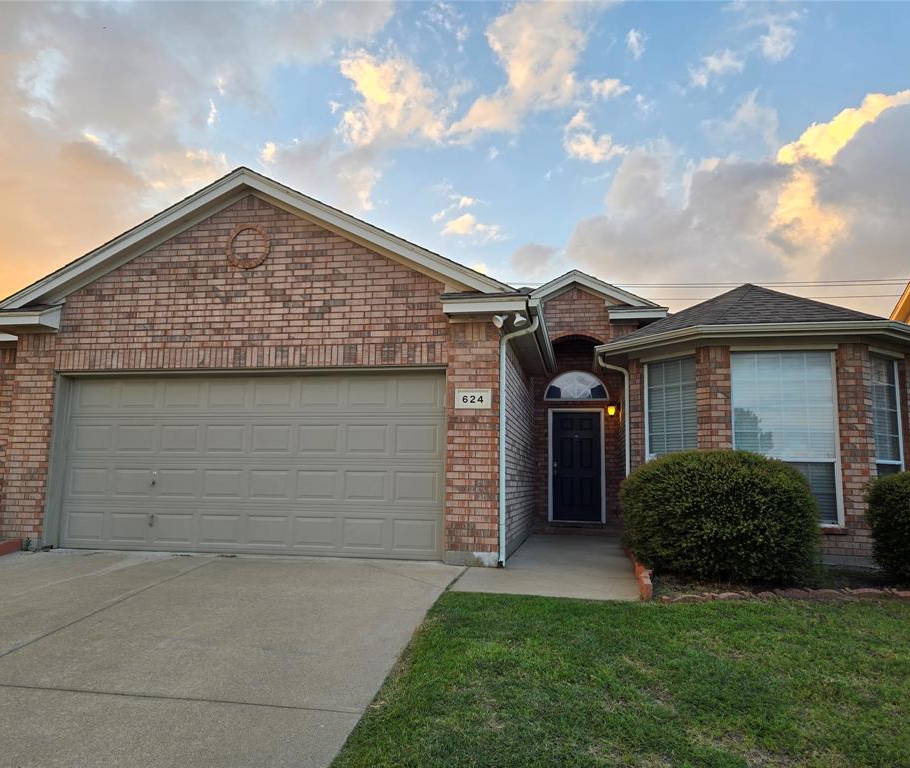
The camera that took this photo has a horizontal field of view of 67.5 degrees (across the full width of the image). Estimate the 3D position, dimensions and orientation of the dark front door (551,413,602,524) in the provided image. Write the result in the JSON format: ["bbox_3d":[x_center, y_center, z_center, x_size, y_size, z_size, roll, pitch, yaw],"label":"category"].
[{"bbox_3d":[2.281,1.524,12.676,0.970,2.070,0.100,-1,-8,11],"label":"dark front door"}]

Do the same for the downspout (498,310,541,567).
[{"bbox_3d":[0.688,0.599,7.294,0.436,2.671,0.260,-1,-8,11],"label":"downspout"}]

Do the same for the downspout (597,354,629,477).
[{"bbox_3d":[2.236,0.937,9.464,0.399,2.702,0.200,-1,-8,11],"label":"downspout"}]

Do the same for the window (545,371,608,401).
[{"bbox_3d":[2.305,0.029,12.849,1.220,0.580,0.100,-1,-8,11],"label":"window"}]

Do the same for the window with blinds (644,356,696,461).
[{"bbox_3d":[2.892,0.724,8.976,0.120,2.120,0.900,6,-10,-34],"label":"window with blinds"}]

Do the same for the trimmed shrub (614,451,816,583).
[{"bbox_3d":[2.764,1.355,7.237,1.920,1.280,1.700,-1,-8,11],"label":"trimmed shrub"}]

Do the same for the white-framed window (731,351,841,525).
[{"bbox_3d":[4.060,0.652,8.327,1.220,2.130,0.120,-1,-8,11],"label":"white-framed window"}]

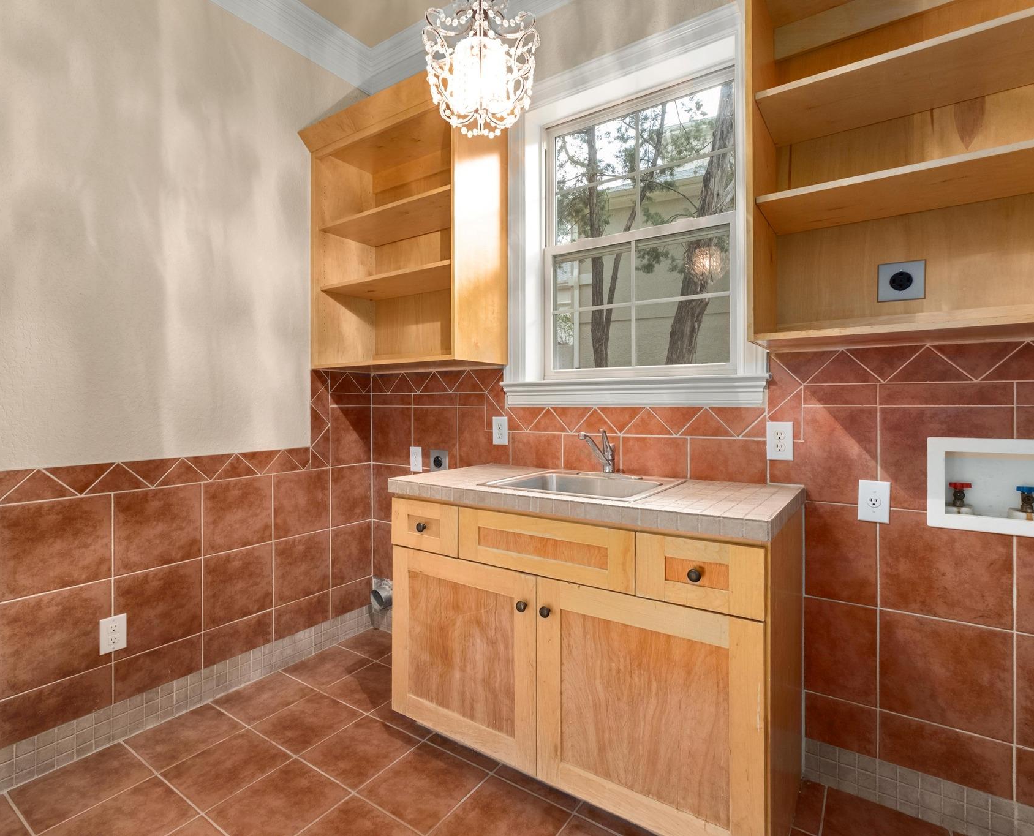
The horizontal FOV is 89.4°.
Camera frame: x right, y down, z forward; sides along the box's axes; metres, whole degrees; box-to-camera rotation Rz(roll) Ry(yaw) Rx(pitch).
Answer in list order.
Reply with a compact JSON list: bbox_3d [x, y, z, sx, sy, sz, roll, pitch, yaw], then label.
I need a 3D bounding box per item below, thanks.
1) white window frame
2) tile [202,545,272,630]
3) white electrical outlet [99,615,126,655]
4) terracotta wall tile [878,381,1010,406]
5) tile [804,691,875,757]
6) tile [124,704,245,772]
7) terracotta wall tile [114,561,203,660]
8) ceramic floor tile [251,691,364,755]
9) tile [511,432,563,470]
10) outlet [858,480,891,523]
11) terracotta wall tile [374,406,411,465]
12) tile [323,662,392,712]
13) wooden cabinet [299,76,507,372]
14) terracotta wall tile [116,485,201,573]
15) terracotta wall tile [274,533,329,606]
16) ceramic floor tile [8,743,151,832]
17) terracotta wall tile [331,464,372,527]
[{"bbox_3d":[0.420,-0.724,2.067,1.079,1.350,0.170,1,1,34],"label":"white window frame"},{"bbox_3d":[-1.188,0.715,2.241,0.010,0.298,0.296,1,1,34],"label":"tile"},{"bbox_3d":[-1.425,0.764,1.846,0.009,0.122,0.079,1,1,34],"label":"white electrical outlet"},{"bbox_3d":[1.210,-0.068,1.477,0.295,0.062,0.010,1,1,34],"label":"terracotta wall tile"},{"bbox_3d":[1.014,0.961,1.642,0.192,0.150,0.010,0,1,34],"label":"tile"},{"bbox_3d":[-1.224,1.177,1.933,0.296,0.010,0.302,0,1,34],"label":"tile"},{"bbox_3d":[-1.353,0.717,1.983,0.010,0.301,0.297,1,1,34],"label":"terracotta wall tile"},{"bbox_3d":[-0.802,1.175,2.020,0.299,0.010,0.306,0,1,34],"label":"ceramic floor tile"},{"bbox_3d":[0.085,0.138,2.226,0.254,0.143,0.010,1,1,34],"label":"tile"},{"bbox_3d":[1.079,0.253,1.577,0.078,0.123,0.008,0,1,34],"label":"outlet"},{"bbox_3d":[-0.650,0.098,2.735,0.294,0.302,0.010,1,1,34],"label":"terracotta wall tile"},{"bbox_3d":[-0.630,1.171,2.275,0.299,0.010,0.300,0,1,34],"label":"tile"},{"bbox_3d":[-0.512,-0.789,2.385,0.955,1.114,0.420,0,1,34],"label":"wooden cabinet"},{"bbox_3d":[-1.347,0.412,1.972,0.010,0.296,0.294,1,1,34],"label":"terracotta wall tile"},{"bbox_3d":[-1.011,0.707,2.473,0.010,0.296,0.296,1,1,34],"label":"terracotta wall tile"},{"bbox_3d":[-1.381,1.169,1.665,0.287,0.010,0.293,1,1,34],"label":"ceramic floor tile"},{"bbox_3d":[-0.860,0.403,2.721,0.010,0.298,0.260,1,1,34],"label":"terracotta wall tile"}]

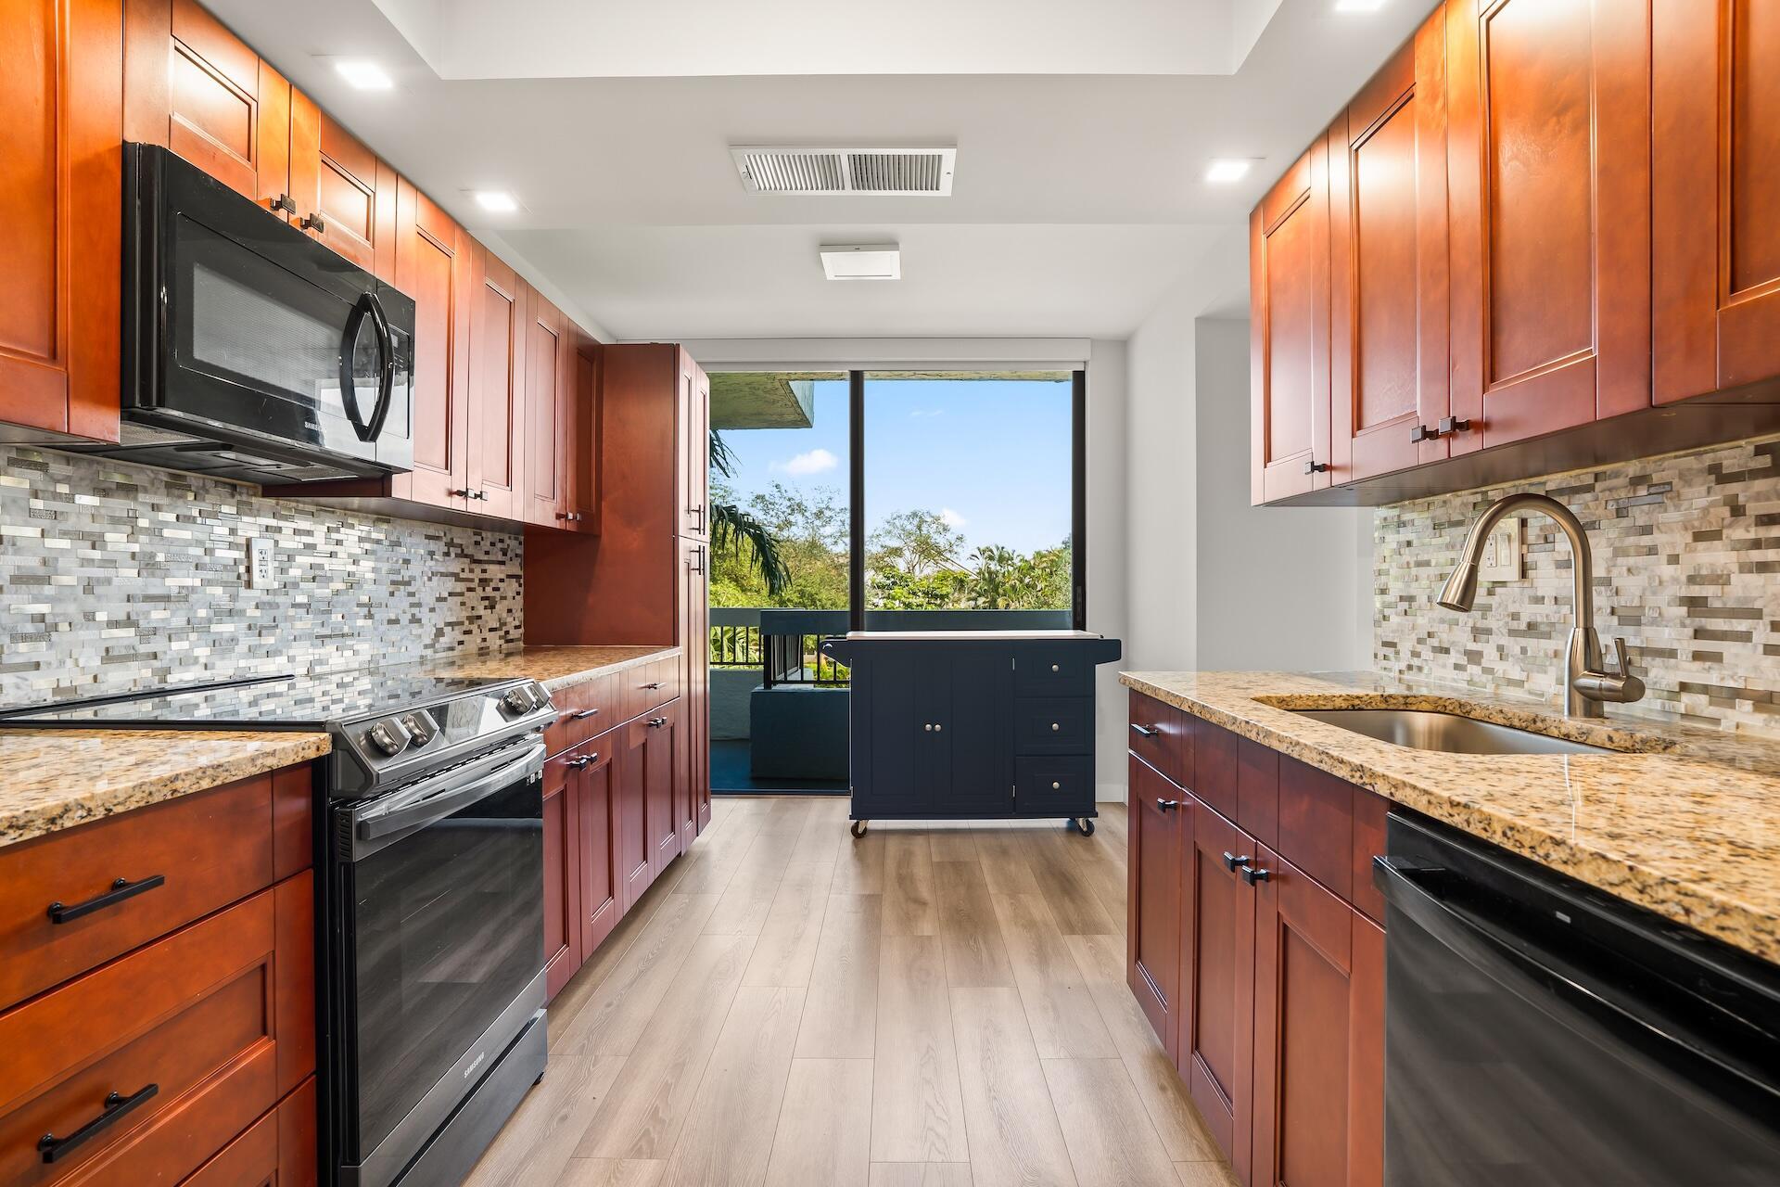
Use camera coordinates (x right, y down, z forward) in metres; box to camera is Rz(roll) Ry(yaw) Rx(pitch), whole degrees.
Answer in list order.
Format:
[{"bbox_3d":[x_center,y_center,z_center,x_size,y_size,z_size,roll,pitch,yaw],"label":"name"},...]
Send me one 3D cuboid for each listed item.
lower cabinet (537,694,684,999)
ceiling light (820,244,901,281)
[{"bbox_3d":[-1.161,0.684,2.845,0.612,0.860,1.465,0,0,1],"label":"lower cabinet"},{"bbox_3d":[-0.112,-1.366,3.658,0.312,0.044,0.320,0,0,1],"label":"ceiling light"}]

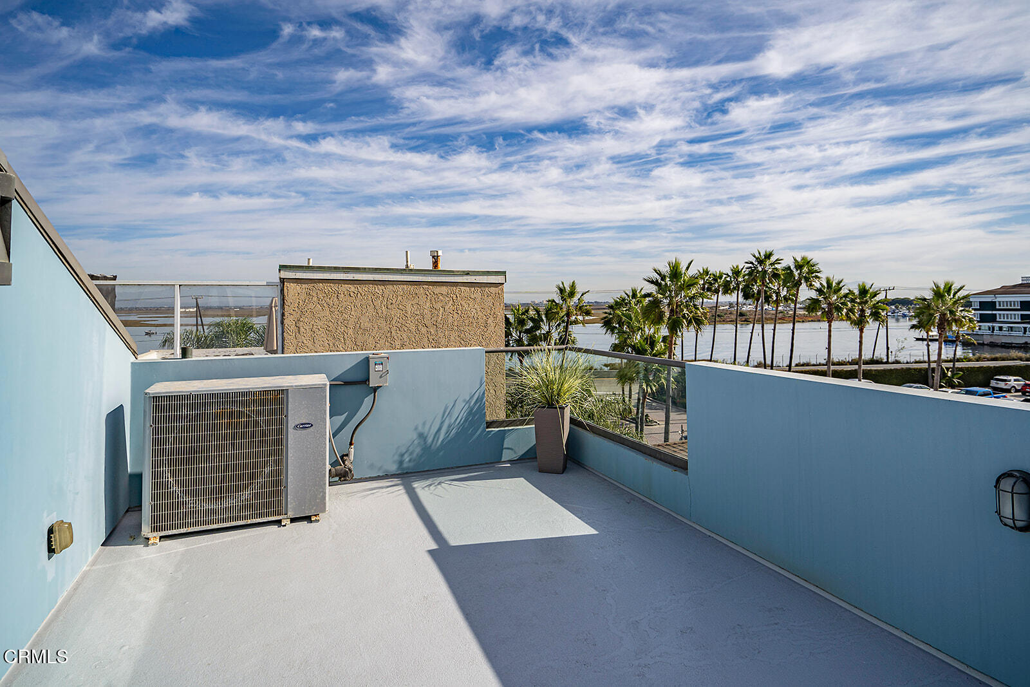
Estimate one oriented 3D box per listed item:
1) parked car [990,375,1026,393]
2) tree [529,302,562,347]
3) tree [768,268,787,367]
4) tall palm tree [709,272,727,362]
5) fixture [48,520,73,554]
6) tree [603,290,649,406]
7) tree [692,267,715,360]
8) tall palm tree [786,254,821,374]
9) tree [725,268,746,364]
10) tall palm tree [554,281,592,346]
[{"bbox_3d":[54.352,4.343,56.478,4.950,1.780,1.980,-2,4,-22],"label":"parked car"},{"bbox_3d":[2.912,1.131,47.169,3.400,10.110,3.400,0,4,4],"label":"tree"},{"bbox_3d":[33.285,-2.461,65.471,3.200,14.293,3.200,2,4,27],"label":"tree"},{"bbox_3d":[28.678,-2.866,72.966,3.000,14.787,3.000,1,4,21],"label":"tall palm tree"},{"bbox_3d":[-2.266,0.964,2.572,0.065,0.135,0.120,-2,4,-25],"label":"fixture"},{"bbox_3d":[9.692,0.808,44.142,4.000,11.142,4.000,1,4,12],"label":"tree"},{"bbox_3d":[27.504,-3.523,75.498,3.200,15.122,3.200,1,4,20],"label":"tree"},{"bbox_3d":[32.514,-2.348,58.494,3.500,14.991,3.500,2,4,29],"label":"tall palm tree"},{"bbox_3d":[30.861,-3.206,71.942,3.300,15.597,3.300,2,4,23],"label":"tree"},{"bbox_3d":[5.000,0.374,44.381,3.300,11.560,3.300,0,4,6],"label":"tall palm tree"}]

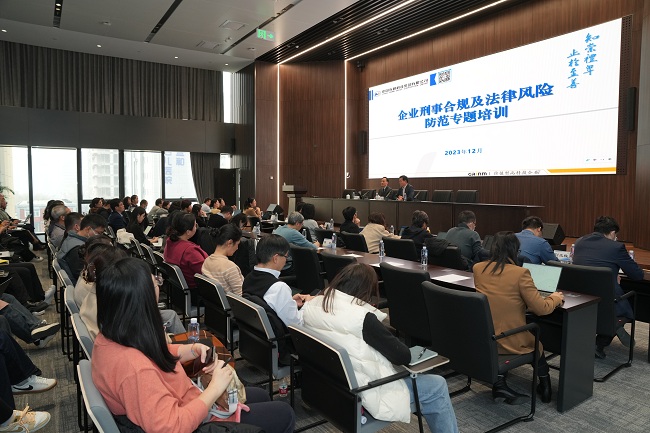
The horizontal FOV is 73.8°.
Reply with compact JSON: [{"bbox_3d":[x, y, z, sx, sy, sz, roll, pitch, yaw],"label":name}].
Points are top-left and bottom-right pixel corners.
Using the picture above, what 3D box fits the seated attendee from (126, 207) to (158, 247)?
[{"bbox_3d":[-2.838,0.498,6.957,0.780,1.310,0.520,-3,5,-35],"label":"seated attendee"}]

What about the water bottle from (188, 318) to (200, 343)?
[{"bbox_3d":[-0.729,0.667,2.427,0.063,0.195,0.063,-3,5,-34],"label":"water bottle"}]

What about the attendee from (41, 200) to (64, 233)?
[{"bbox_3d":[-5.745,0.336,9.200,0.800,1.290,0.520,-3,5,-35],"label":"attendee"}]

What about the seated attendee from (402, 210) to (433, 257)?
[{"bbox_3d":[1.315,0.555,6.205,0.820,1.270,0.540,-4,6,-42],"label":"seated attendee"}]

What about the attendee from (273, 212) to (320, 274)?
[{"bbox_3d":[-0.345,0.588,5.885,0.800,1.290,0.550,-3,5,-35],"label":"attendee"}]

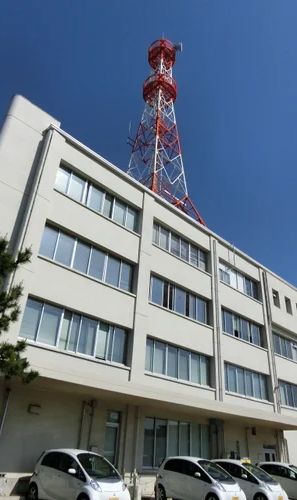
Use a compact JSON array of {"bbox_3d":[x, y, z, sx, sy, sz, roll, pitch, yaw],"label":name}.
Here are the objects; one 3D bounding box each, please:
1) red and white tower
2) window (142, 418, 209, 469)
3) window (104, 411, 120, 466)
[{"bbox_3d":[0.685,-9.058,26.644,5.170,18.385,5.170,28,-37,-36],"label":"red and white tower"},{"bbox_3d":[1.611,9.785,18.080,5.030,2.080,0.200,28,-38,-36],"label":"window"},{"bbox_3d":[-1.546,8.148,15.434,0.800,2.290,0.200,28,-38,-36],"label":"window"}]

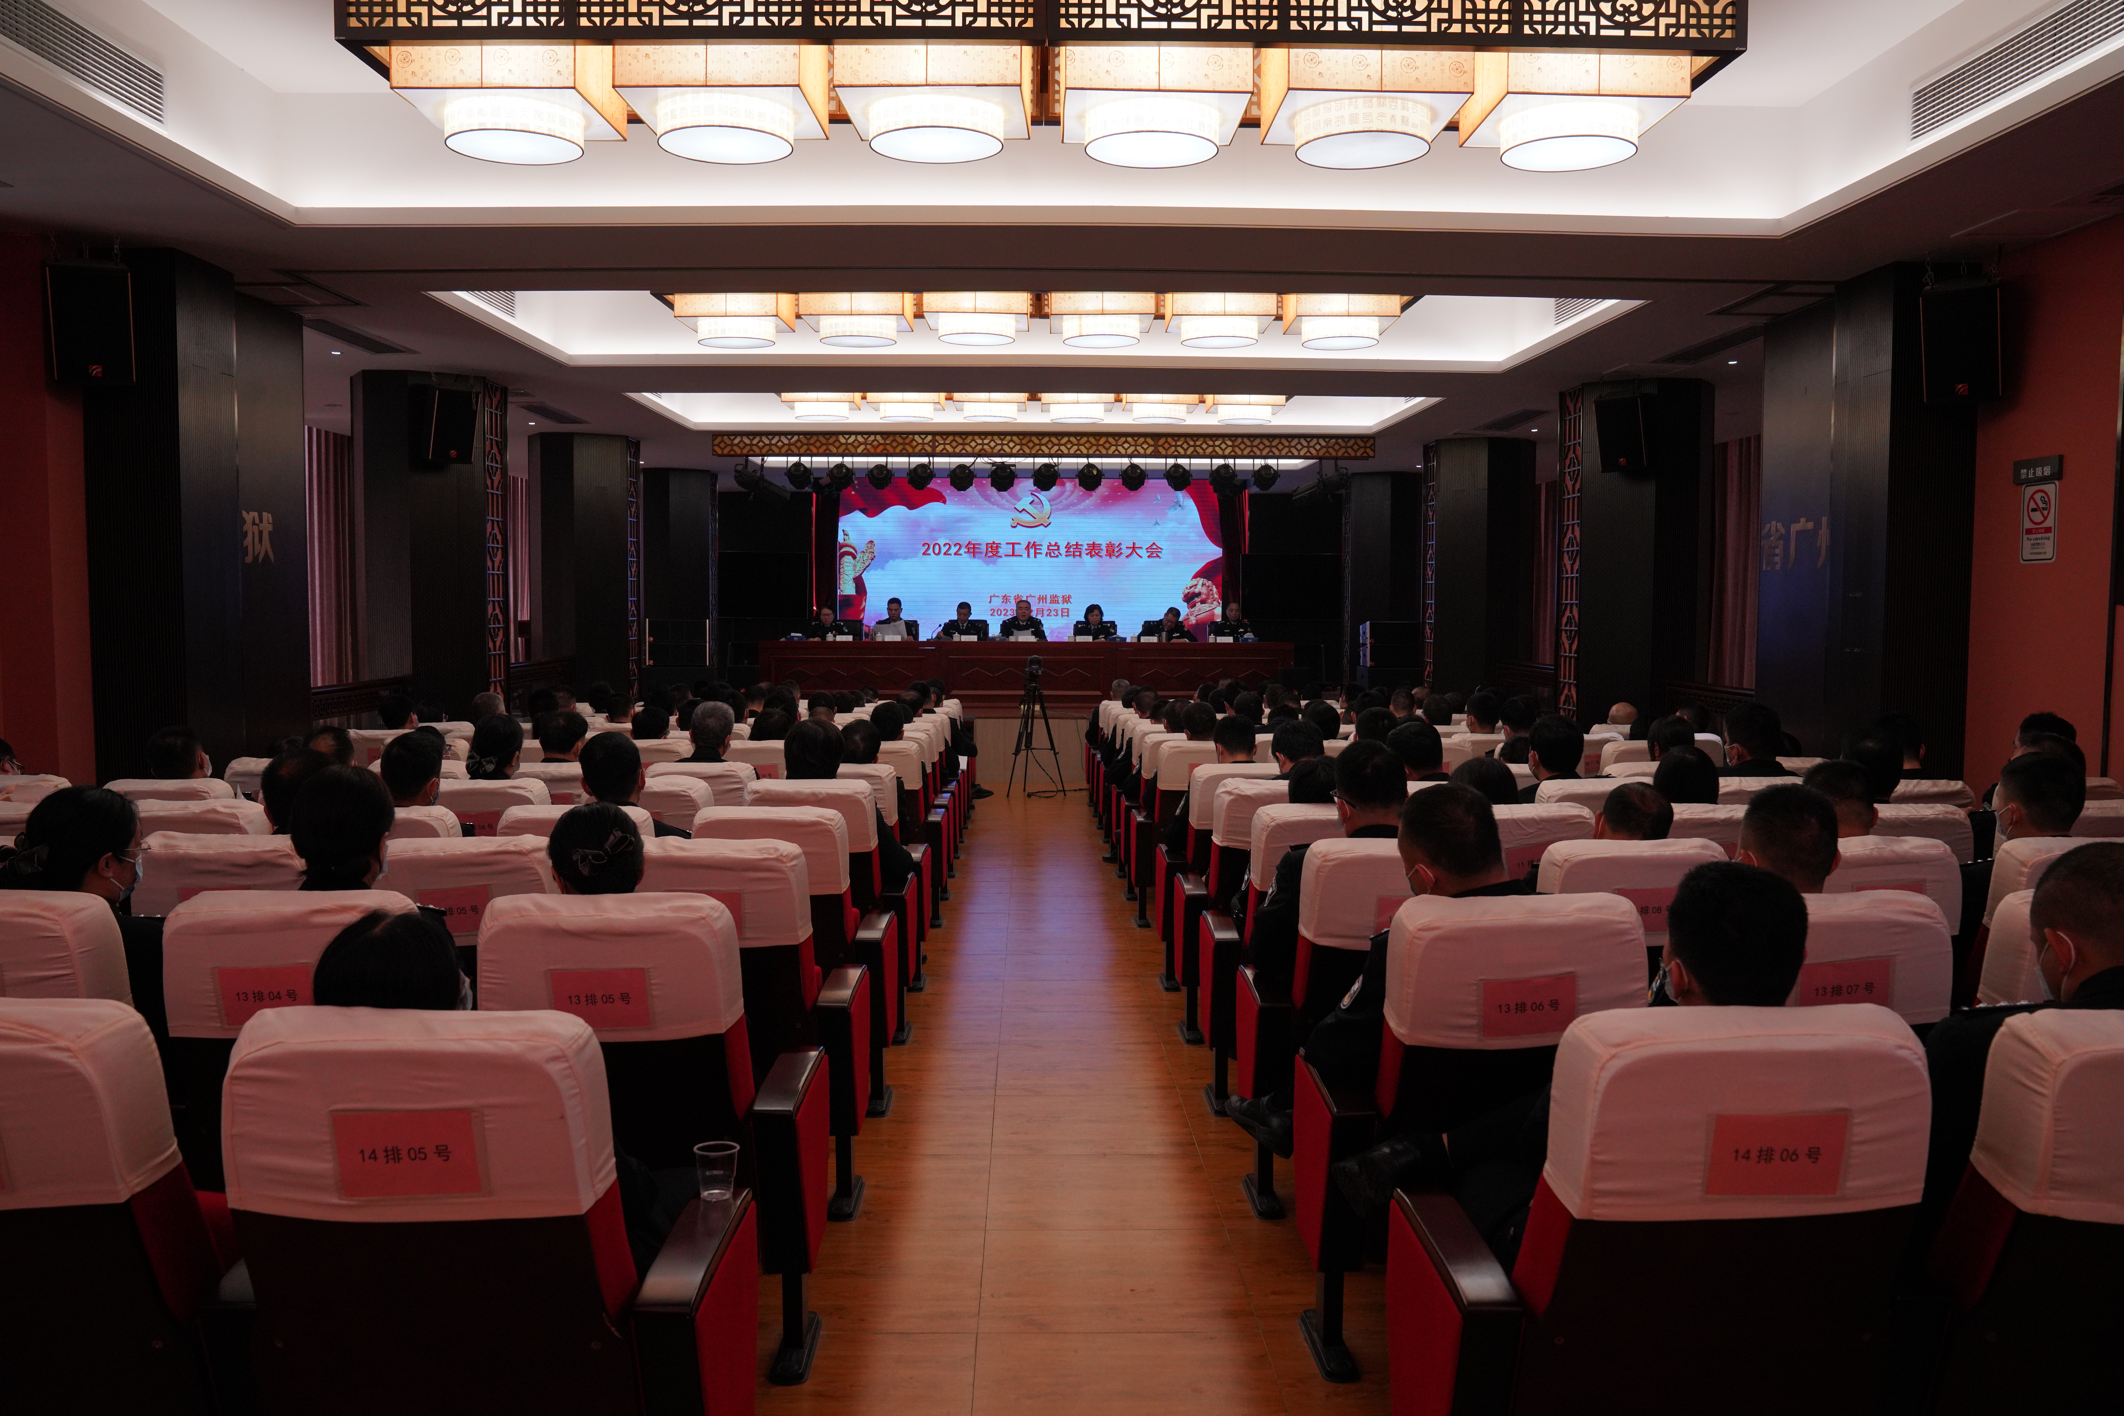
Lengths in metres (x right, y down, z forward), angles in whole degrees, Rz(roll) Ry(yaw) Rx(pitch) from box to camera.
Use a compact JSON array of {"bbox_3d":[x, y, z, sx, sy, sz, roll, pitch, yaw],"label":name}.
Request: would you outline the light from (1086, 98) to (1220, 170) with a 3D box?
[{"bbox_3d":[0.349,-2.209,5.906,0.523,0.127,0.523,0,4,-1],"label":"light"}]

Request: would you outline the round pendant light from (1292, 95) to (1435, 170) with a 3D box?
[{"bbox_3d":[1.030,-1.951,5.233,0.460,0.112,0.460,0,4,0],"label":"round pendant light"}]

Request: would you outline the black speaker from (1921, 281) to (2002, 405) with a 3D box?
[{"bbox_3d":[4.421,-1.794,7.533,0.360,0.550,0.360,3,17,33],"label":"black speaker"}]

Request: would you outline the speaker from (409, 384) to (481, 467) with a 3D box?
[{"bbox_3d":[-4.883,-2.231,12.150,0.370,0.590,0.380,18,13,35],"label":"speaker"}]

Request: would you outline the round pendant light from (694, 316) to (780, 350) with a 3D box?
[{"bbox_3d":[-2.174,-2.508,10.266,0.515,0.135,0.515,0,4,-1],"label":"round pendant light"}]

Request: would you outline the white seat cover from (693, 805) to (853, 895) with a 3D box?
[{"bbox_3d":[-0.856,0.420,4.534,0.440,0.240,0.155,0,12,2],"label":"white seat cover"}]

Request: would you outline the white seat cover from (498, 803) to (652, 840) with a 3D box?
[{"bbox_3d":[-1.460,0.430,4.654,0.465,0.260,0.150,0,12,-1],"label":"white seat cover"}]

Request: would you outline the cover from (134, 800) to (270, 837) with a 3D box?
[{"bbox_3d":[-2.649,0.425,4.644,0.441,0.255,0.150,0,14,-1],"label":"cover"}]

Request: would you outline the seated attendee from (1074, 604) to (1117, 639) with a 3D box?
[{"bbox_3d":[0.398,-0.611,18.516,0.520,1.260,0.700,0,4,-1],"label":"seated attendee"}]

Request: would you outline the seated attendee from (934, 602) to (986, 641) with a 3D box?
[{"bbox_3d":[-1.173,-0.641,18.229,0.580,1.221,0.700,0,4,-1],"label":"seated attendee"}]

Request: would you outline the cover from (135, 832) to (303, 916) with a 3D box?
[{"bbox_3d":[-2.033,0.456,3.740,0.441,0.255,0.150,0,14,-1],"label":"cover"}]

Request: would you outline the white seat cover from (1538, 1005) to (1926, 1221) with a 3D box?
[{"bbox_3d":[0.848,0.512,1.958,0.440,0.240,0.155,0,12,-4],"label":"white seat cover"}]

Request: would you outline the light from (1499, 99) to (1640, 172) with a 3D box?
[{"bbox_3d":[1.941,-2.183,5.856,0.515,0.135,0.515,0,4,-1],"label":"light"}]

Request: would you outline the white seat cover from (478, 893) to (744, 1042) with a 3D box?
[{"bbox_3d":[-0.808,0.465,2.775,0.440,0.240,0.155,0,12,2],"label":"white seat cover"}]

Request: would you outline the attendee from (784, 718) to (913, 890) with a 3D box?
[{"bbox_3d":[-0.870,0.660,6.080,0.530,1.250,0.780,0,4,-1],"label":"attendee"}]

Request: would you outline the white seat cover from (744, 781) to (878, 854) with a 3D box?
[{"bbox_3d":[-0.877,0.379,5.412,0.440,0.240,0.155,0,12,2],"label":"white seat cover"}]

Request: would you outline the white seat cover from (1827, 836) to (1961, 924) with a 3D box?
[{"bbox_3d":[2.025,0.458,3.854,0.465,0.255,0.185,0,4,-1],"label":"white seat cover"}]

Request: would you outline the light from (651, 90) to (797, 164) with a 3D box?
[{"bbox_3d":[-1.267,-2.190,5.786,0.515,0.135,0.515,0,4,-1],"label":"light"}]

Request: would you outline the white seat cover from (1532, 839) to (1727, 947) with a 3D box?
[{"bbox_3d":[1.398,0.457,3.789,0.465,0.260,0.150,0,12,-1],"label":"white seat cover"}]

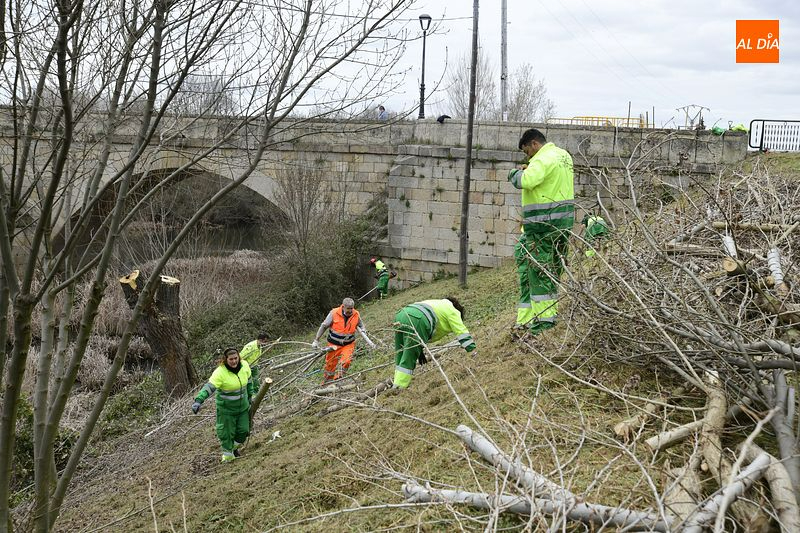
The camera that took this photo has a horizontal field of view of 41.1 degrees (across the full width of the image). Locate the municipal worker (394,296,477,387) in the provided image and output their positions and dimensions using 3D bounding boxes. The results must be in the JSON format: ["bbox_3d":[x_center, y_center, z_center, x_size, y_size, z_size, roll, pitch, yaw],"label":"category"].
[{"bbox_3d":[0.382,0.852,11.800,0.880,0.950,0.560,-3,9,-24],"label":"municipal worker"}]

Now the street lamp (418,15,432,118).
[{"bbox_3d":[0.980,-8.085,43.000,0.520,4.300,0.520,1,9,0],"label":"street lamp"}]

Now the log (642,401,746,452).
[{"bbox_3d":[1.298,0.685,4.625,0.563,0.065,0.065,-17,16,-26],"label":"log"}]

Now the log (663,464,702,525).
[{"bbox_3d":[1.027,0.842,3.900,0.125,0.115,0.520,4,11,17],"label":"log"}]

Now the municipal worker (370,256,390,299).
[{"bbox_3d":[-0.722,0.437,40.500,0.700,1.580,0.560,2,9,5],"label":"municipal worker"}]

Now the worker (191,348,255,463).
[{"bbox_3d":[-2.364,1.851,14.200,0.800,1.500,0.480,-2,9,-19],"label":"worker"}]

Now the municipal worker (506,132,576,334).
[{"bbox_3d":[1.154,-0.237,8.700,0.460,1.520,0.530,6,10,31],"label":"municipal worker"}]

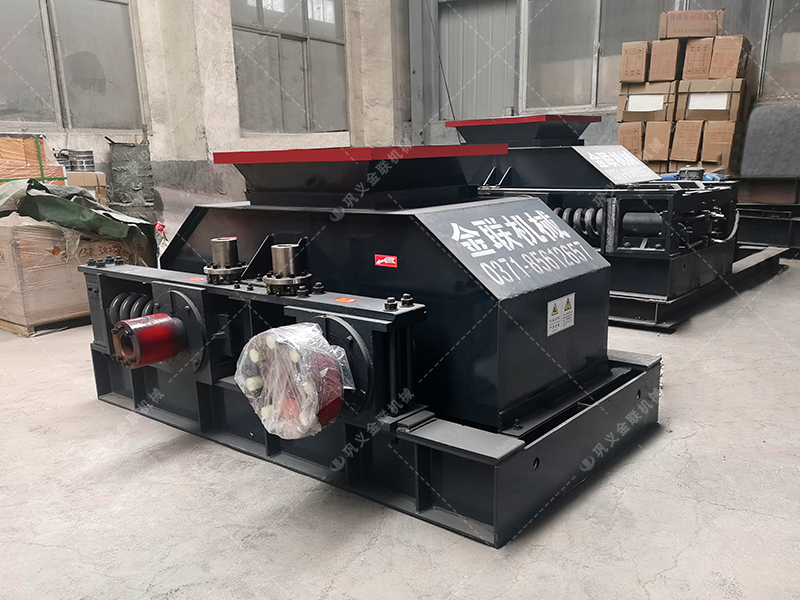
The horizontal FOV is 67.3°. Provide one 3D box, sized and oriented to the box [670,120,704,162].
[{"bbox_3d":[3.267,-1.784,6.746,0.273,0.415,0.500,8,16,33],"label":"box"}]

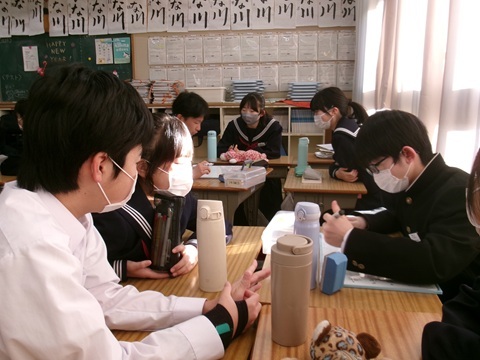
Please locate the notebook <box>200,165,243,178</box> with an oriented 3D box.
[{"bbox_3d":[-0.107,-0.049,2.885,0.260,0.004,0.360,3,11,15],"label":"notebook"}]

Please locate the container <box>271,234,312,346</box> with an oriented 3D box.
[{"bbox_3d":[0.101,0.214,0.966,0.077,0.197,0.077,0,11,0],"label":"container"}]

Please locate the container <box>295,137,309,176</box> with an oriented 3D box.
[{"bbox_3d":[0.349,-0.132,2.797,0.065,0.206,0.065,0,11,0],"label":"container"}]

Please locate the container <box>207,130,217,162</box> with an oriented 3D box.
[{"bbox_3d":[-0.185,-0.221,3.273,0.063,0.197,0.063,0,11,0],"label":"container"}]

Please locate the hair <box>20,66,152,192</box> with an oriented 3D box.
[{"bbox_3d":[-0.266,-0.089,0.860,0.220,0.205,0.185,5,6,-39],"label":"hair"}]

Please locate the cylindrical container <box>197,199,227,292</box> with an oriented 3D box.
[{"bbox_3d":[-0.068,0.157,1.209,0.066,0.217,0.070,0,11,0],"label":"cylindrical container"}]

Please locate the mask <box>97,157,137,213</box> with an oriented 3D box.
[{"bbox_3d":[-0.223,0.011,0.885,0.110,0.100,0.145,5,6,-39],"label":"mask"}]

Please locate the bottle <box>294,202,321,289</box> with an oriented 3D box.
[{"bbox_3d":[0.165,0.161,1.220,0.065,0.209,0.070,0,11,0],"label":"bottle"}]

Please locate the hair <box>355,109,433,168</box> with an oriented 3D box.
[{"bbox_3d":[0.432,-0.116,1.400,0.215,0.175,0.180,-19,10,4],"label":"hair"}]

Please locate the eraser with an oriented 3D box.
[{"bbox_3d":[0.227,0.222,1.211,0.050,0.092,0.042,-5,15,-43],"label":"eraser"}]

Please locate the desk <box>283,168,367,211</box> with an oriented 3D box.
[{"bbox_3d":[0.436,0.338,2.749,0.400,0.700,0.600,1,11,5],"label":"desk"}]

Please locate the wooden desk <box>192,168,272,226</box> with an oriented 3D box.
[{"bbox_3d":[-0.078,0.328,2.785,0.400,0.700,0.600,3,11,15],"label":"wooden desk"}]

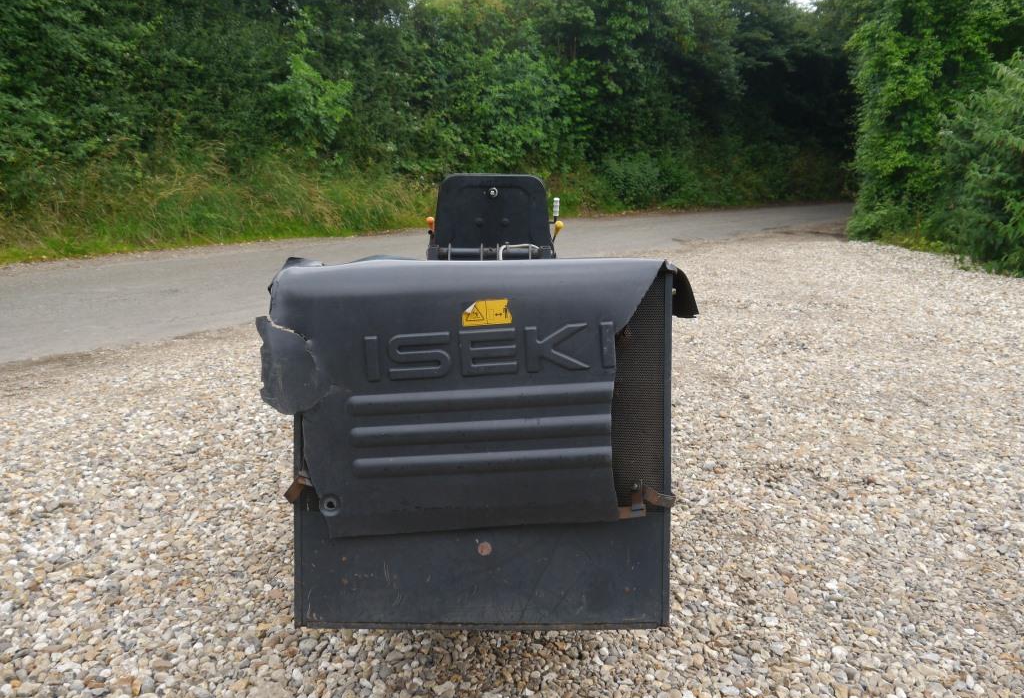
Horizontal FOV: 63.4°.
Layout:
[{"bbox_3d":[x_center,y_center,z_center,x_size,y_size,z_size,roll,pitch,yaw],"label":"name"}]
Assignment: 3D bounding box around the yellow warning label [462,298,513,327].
[{"bbox_3d":[-0.062,-0.091,2.100,0.125,0.067,0.004,-3,-8,-2],"label":"yellow warning label"}]

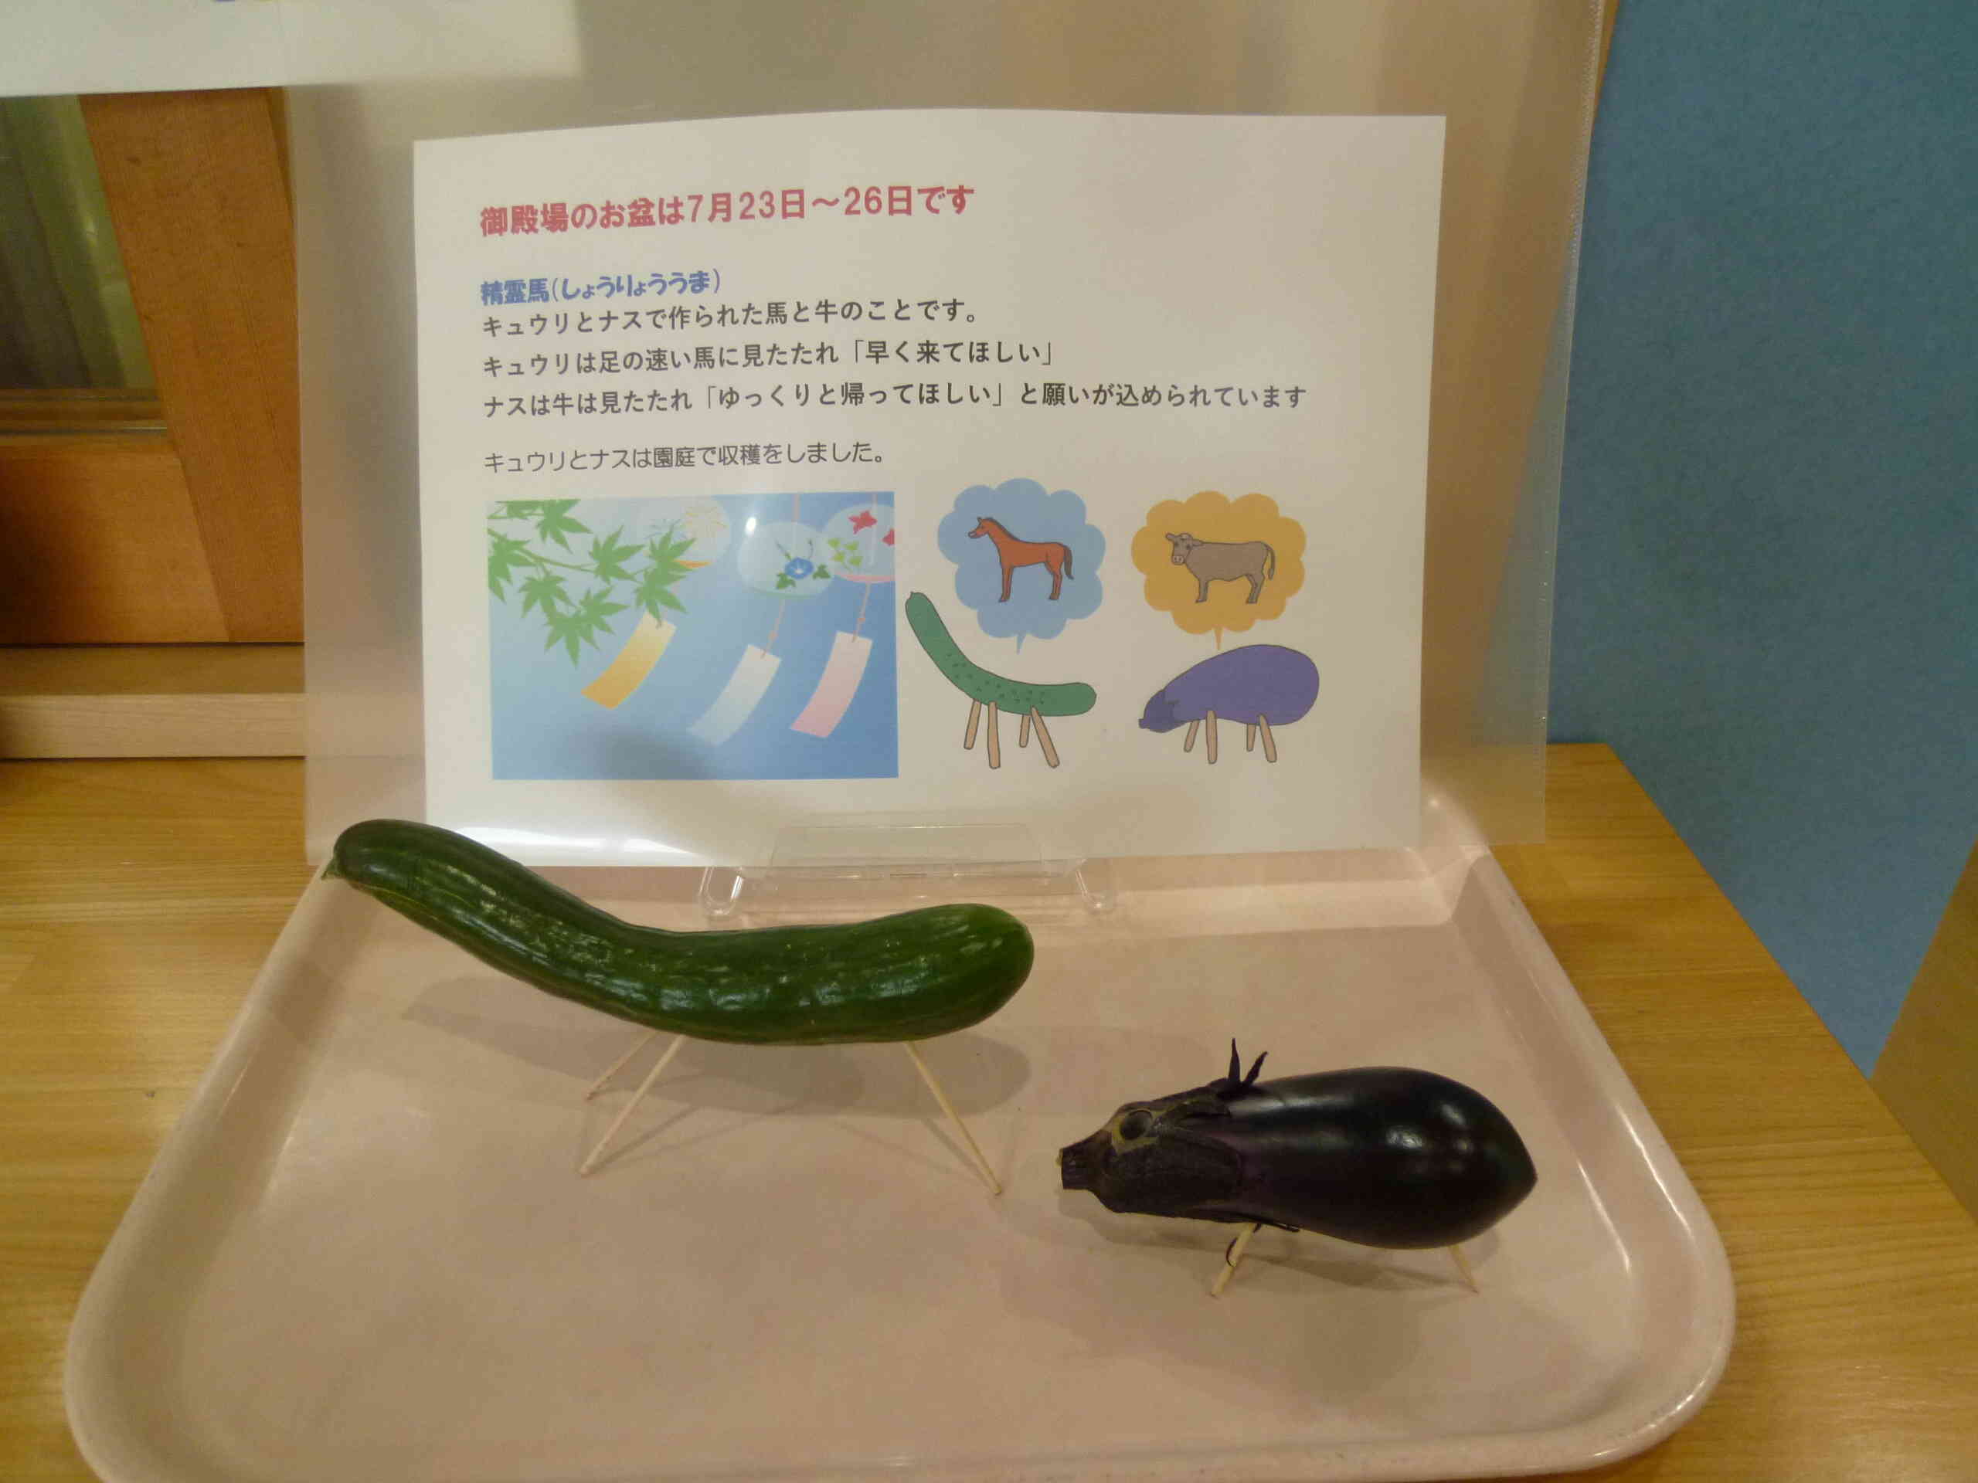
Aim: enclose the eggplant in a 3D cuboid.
[{"bbox_3d":[0.071,0.087,0.304,0.110,0.056,0.040,0,32,-1],"label":"eggplant"}]

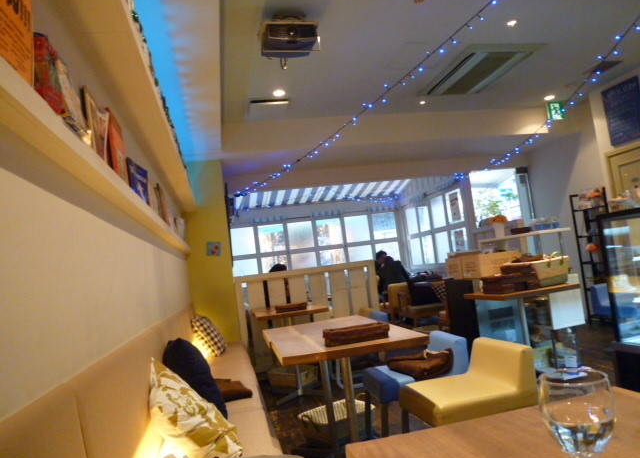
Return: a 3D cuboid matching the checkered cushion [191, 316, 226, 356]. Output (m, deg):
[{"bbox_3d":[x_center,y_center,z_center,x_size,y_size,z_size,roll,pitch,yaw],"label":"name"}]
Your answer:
[{"bbox_3d":[-0.925,0.900,3.870,0.120,0.340,0.360,-34,-8,5],"label":"checkered cushion"}]

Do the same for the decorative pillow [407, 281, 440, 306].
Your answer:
[{"bbox_3d":[1.469,0.922,6.559,0.430,0.340,0.130,-5,-19,-15],"label":"decorative pillow"}]

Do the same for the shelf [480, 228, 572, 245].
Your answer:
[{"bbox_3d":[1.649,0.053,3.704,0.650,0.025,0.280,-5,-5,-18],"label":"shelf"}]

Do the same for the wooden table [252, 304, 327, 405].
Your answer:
[{"bbox_3d":[-0.209,1.040,3.846,0.580,0.710,0.520,-6,-5,-12],"label":"wooden table"}]

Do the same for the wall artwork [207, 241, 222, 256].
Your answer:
[{"bbox_3d":[-0.988,0.190,4.335,0.127,0.125,0.015,-6,-5,-12],"label":"wall artwork"}]

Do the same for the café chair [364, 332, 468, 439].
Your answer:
[{"bbox_3d":[0.517,0.895,2.490,0.460,0.600,0.420,-6,-5,-12],"label":"café chair"}]

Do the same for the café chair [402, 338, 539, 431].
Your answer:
[{"bbox_3d":[0.681,0.842,2.098,0.460,0.600,0.410,-6,-5,-12],"label":"café chair"}]

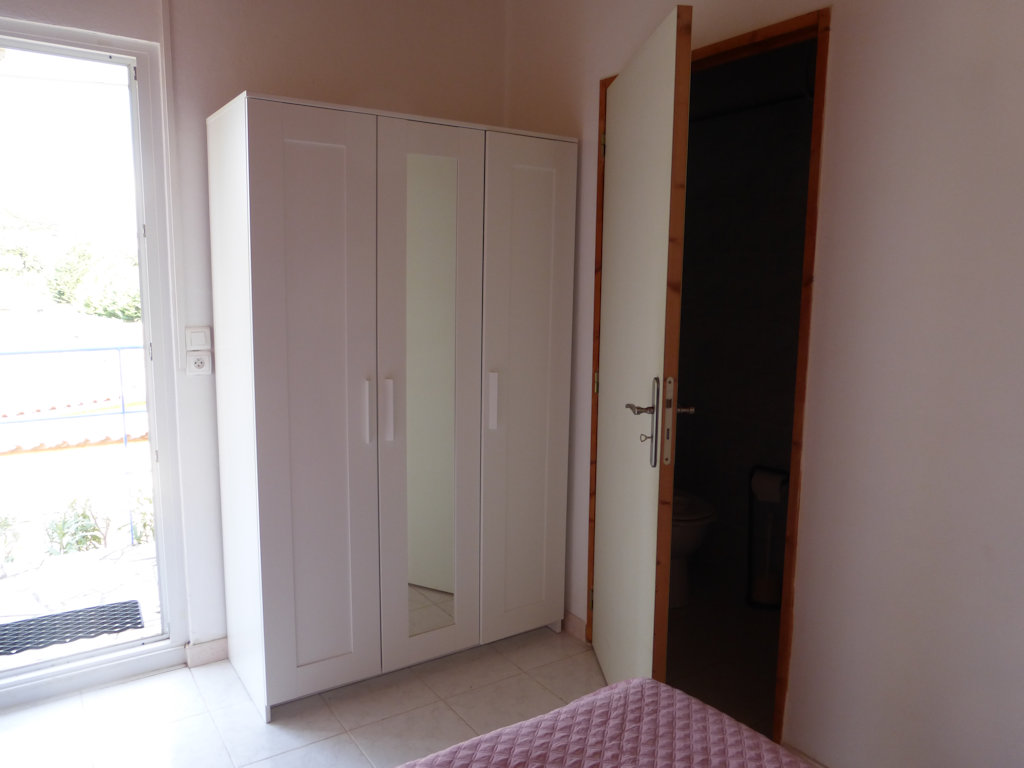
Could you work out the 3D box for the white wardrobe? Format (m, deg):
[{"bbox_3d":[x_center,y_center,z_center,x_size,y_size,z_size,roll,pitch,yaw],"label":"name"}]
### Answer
[{"bbox_3d":[-0.405,0.057,2.614,1.170,1.900,0.500,-4,9,-34],"label":"white wardrobe"}]

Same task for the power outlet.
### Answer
[{"bbox_3d":[-1.075,-0.073,2.434,0.080,0.080,0.030,-4,9,-34],"label":"power outlet"}]

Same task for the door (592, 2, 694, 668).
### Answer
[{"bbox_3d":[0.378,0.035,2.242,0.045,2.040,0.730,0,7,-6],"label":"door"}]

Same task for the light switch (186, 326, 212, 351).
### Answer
[{"bbox_3d":[-1.073,-0.155,2.424,0.080,0.080,0.030,-4,9,-34],"label":"light switch"}]

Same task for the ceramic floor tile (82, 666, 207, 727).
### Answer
[{"bbox_3d":[-1.192,1.046,2.312,0.330,0.010,0.330,-4,9,-34],"label":"ceramic floor tile"}]

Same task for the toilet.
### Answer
[{"bbox_3d":[0.632,0.555,3.268,0.370,0.780,0.660,-4,9,-34],"label":"toilet"}]

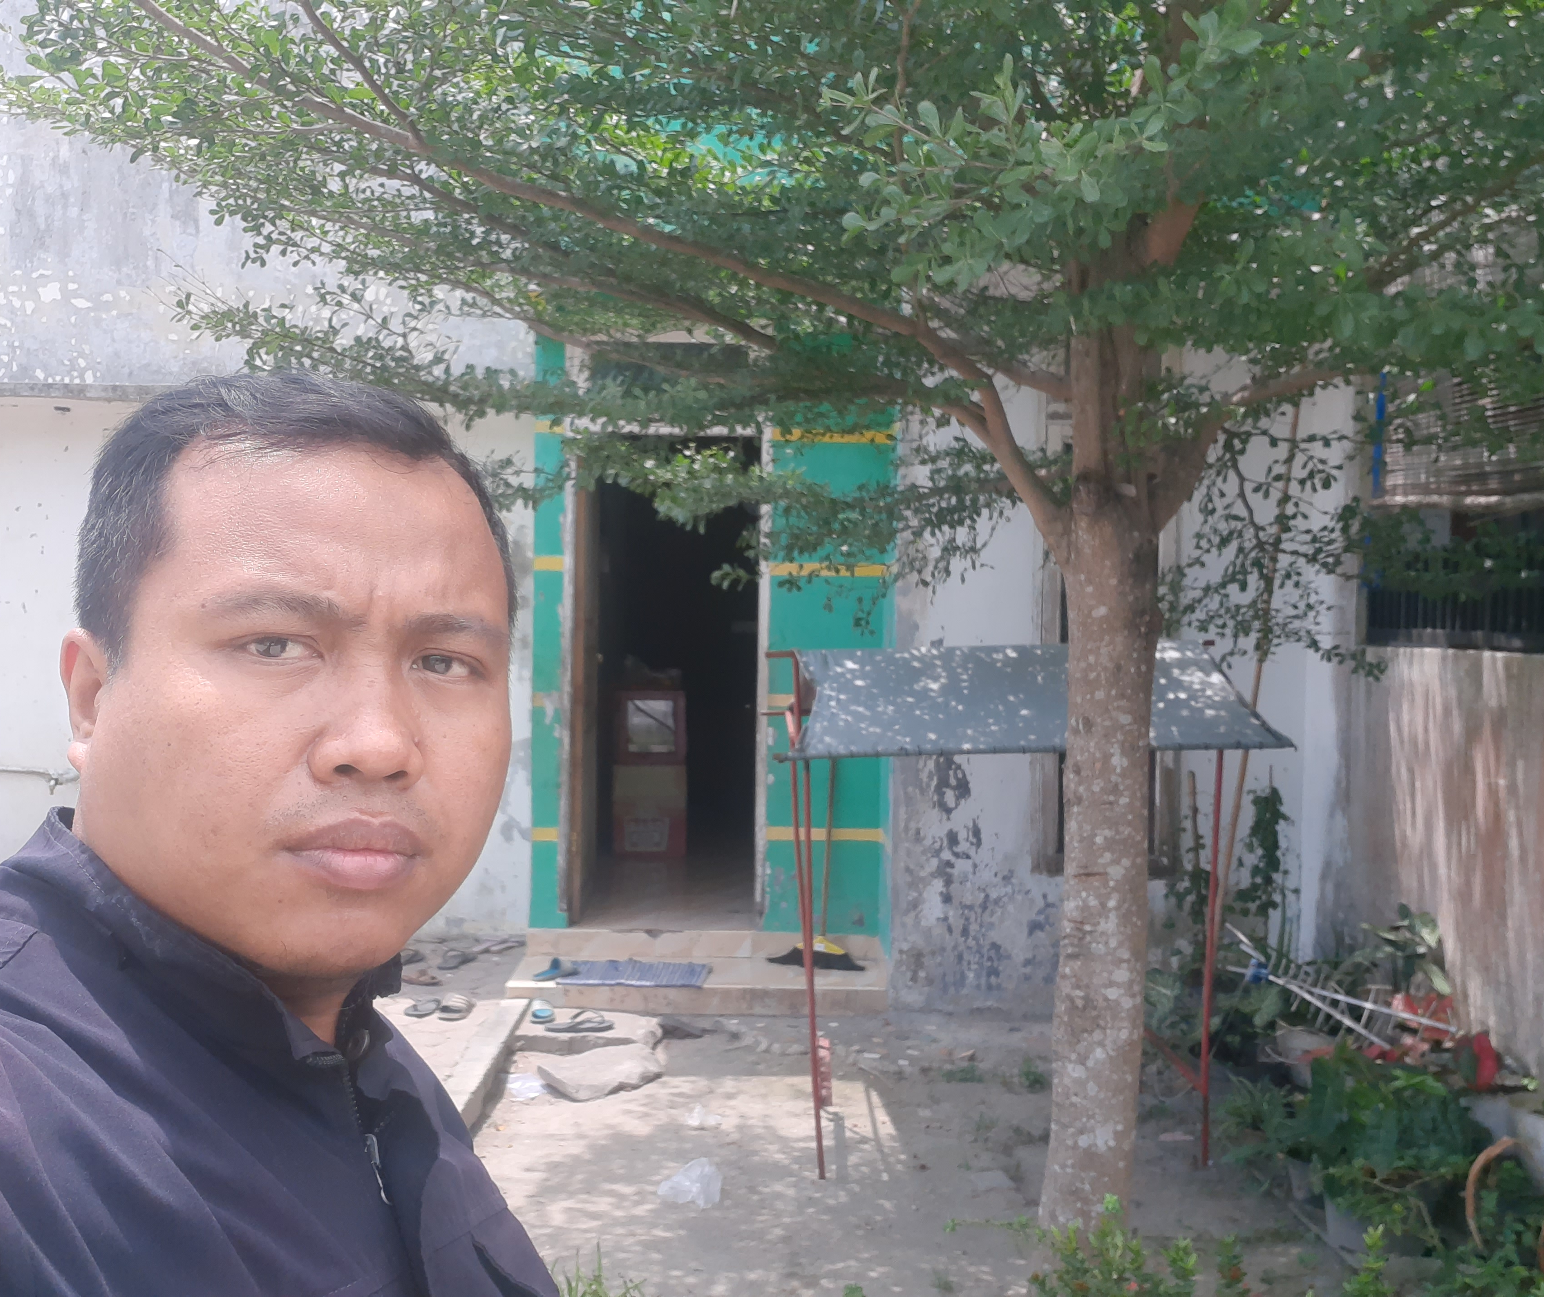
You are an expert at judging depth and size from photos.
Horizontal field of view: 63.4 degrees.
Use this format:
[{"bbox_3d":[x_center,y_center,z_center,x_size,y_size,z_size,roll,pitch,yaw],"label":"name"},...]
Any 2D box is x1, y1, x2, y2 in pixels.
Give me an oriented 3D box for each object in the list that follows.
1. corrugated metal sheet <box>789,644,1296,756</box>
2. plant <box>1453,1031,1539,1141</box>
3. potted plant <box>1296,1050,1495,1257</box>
[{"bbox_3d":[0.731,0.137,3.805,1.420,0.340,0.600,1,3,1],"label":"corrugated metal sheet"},{"bbox_3d":[2.255,1.363,3.902,0.260,0.348,0.260,1,3,-3],"label":"plant"},{"bbox_3d":[1.668,1.310,3.369,0.460,0.490,0.440,1,3,-3],"label":"potted plant"}]

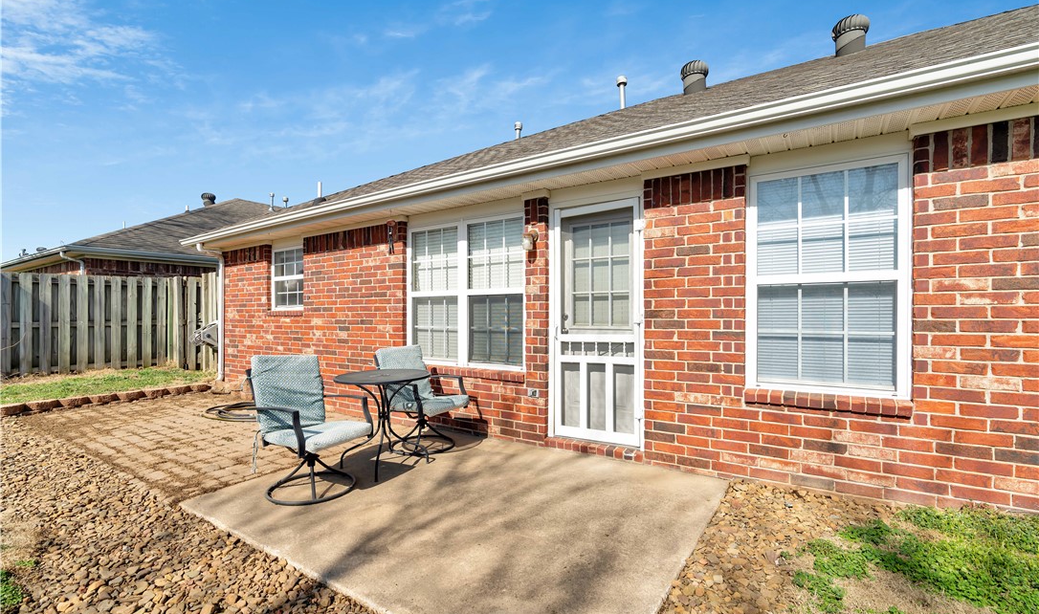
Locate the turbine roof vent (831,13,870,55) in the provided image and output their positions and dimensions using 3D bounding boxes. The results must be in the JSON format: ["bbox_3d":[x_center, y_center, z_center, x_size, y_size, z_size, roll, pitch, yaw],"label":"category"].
[{"bbox_3d":[4.356,-3.516,6.066,0.410,0.540,0.410,0,-1,33],"label":"turbine roof vent"}]

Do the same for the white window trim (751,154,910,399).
[{"bbox_3d":[2.037,-0.186,3.113,0.920,1.520,0.090,0,0,33],"label":"white window trim"}]

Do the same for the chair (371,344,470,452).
[{"bbox_3d":[-0.938,0.852,4.437,0.750,0.910,0.640,0,0,34],"label":"chair"}]

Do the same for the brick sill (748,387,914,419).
[{"bbox_3d":[2.028,0.635,3.098,0.925,0.100,0.110,0,-1,33],"label":"brick sill"}]

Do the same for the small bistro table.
[{"bbox_3d":[-1.077,0.919,3.709,0.750,0.716,0.750,0,-1,0],"label":"small bistro table"}]

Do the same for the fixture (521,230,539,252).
[{"bbox_3d":[0.086,-0.610,4.185,0.125,0.210,0.170,0,0,33],"label":"fixture"}]

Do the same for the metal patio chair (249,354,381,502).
[{"bbox_3d":[-1.462,0.816,3.253,0.680,0.910,0.600,0,-1,29],"label":"metal patio chair"}]

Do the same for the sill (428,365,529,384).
[{"bbox_3d":[-0.609,0.685,4.842,1.617,0.100,0.110,0,-1,33],"label":"sill"}]

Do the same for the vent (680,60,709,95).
[{"bbox_3d":[2.719,-3.497,7.149,0.410,0.540,0.410,0,-1,33],"label":"vent"}]

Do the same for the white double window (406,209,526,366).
[{"bbox_3d":[-0.595,-0.131,4.839,1.570,1.460,0.100,0,0,33],"label":"white double window"}]

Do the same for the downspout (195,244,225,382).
[{"bbox_3d":[-4.900,0.109,7.328,0.100,2.200,0.360,0,0,33],"label":"downspout"}]

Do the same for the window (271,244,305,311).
[{"bbox_3d":[-3.300,-0.395,6.625,0.860,0.890,0.100,0,0,33],"label":"window"}]

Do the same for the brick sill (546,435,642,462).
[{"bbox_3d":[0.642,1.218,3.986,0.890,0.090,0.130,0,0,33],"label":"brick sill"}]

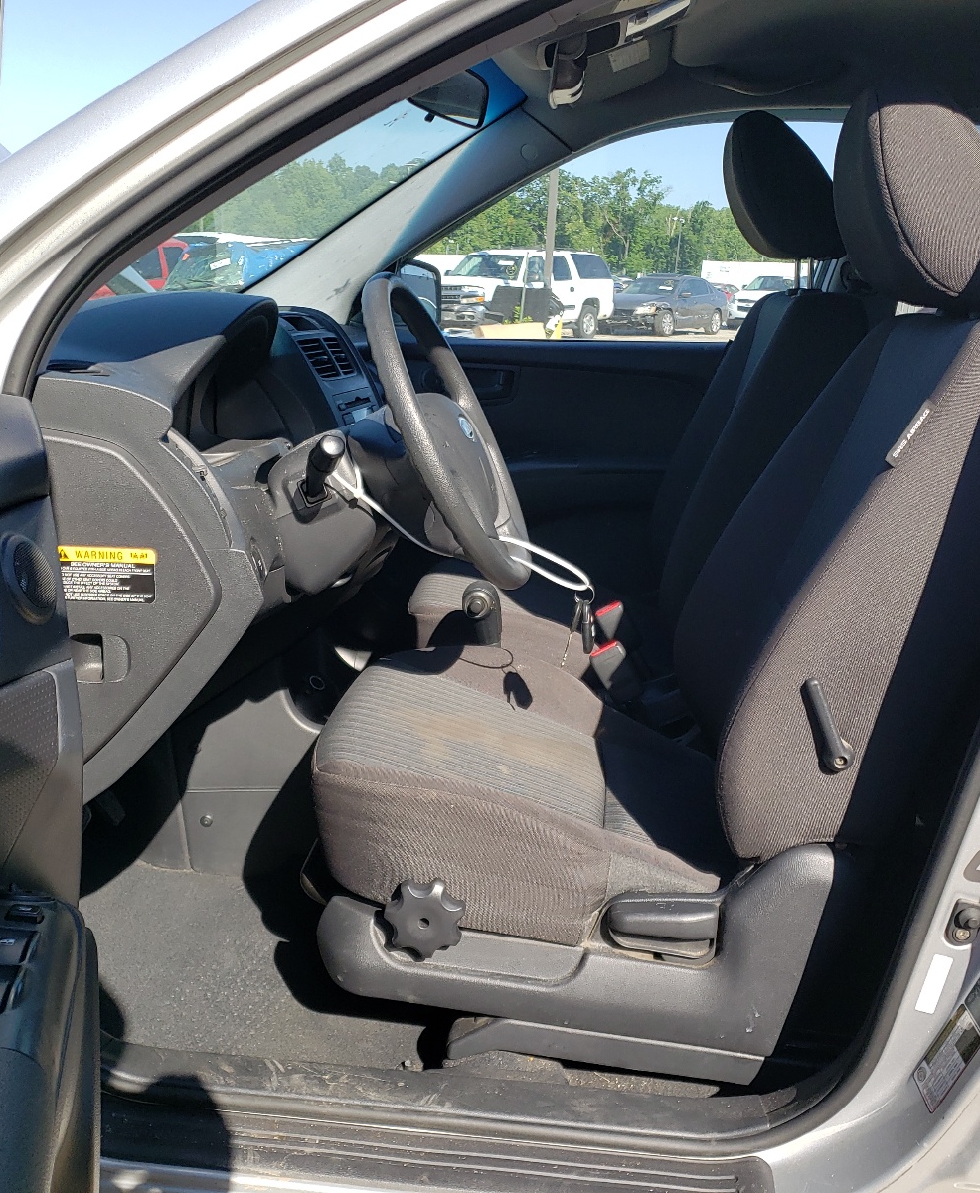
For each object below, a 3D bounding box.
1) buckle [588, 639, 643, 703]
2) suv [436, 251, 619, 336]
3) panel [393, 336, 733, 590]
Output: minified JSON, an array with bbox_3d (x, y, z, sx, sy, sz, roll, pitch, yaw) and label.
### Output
[{"bbox_3d":[0.179,0.108,1.673,0.042,0.082,0.026,-23,11,12],"label":"buckle"},{"bbox_3d":[0.610,-6.400,25.100,2.000,1.900,5.050,13,18,35],"label":"suv"},{"bbox_3d":[0.126,-0.203,2.426,0.950,0.610,0.100,4,15,6],"label":"panel"}]

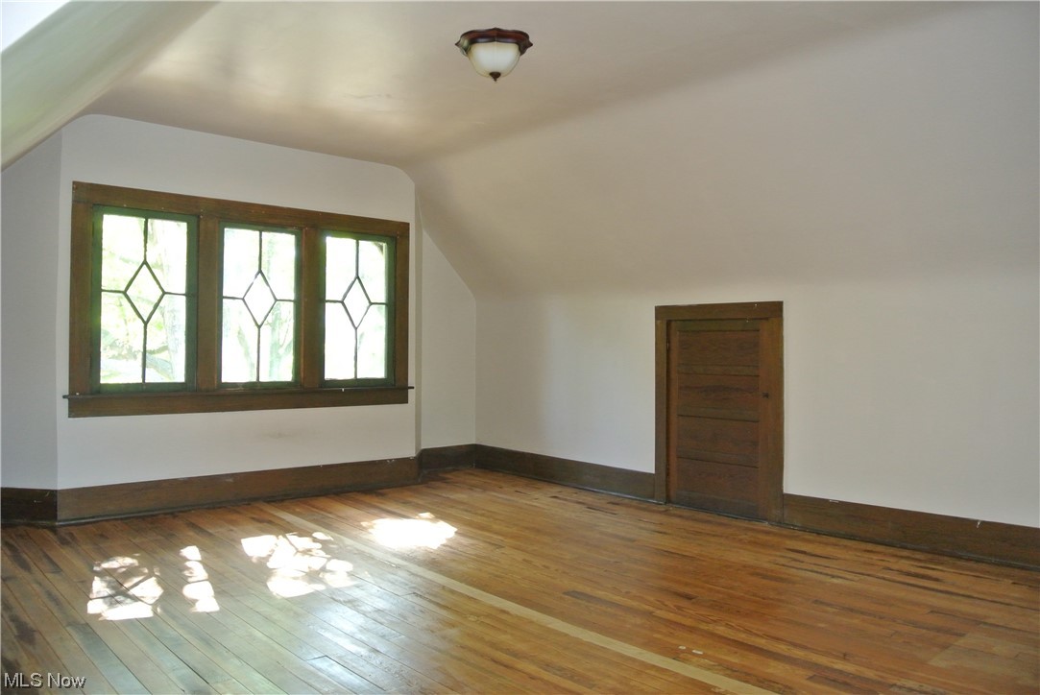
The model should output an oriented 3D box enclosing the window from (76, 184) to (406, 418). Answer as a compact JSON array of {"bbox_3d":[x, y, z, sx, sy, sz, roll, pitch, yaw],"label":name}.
[{"bbox_3d":[-1.769,-0.276,5.340,2.360,1.410,0.120,1,-1,-41],"label":"window"}]

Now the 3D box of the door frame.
[{"bbox_3d":[1.260,0.394,5.015,0.120,1.350,0.970,1,-1,-41],"label":"door frame"}]

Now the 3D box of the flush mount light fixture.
[{"bbox_3d":[-0.112,-1.284,3.499,0.358,0.180,0.358,0,-1,0],"label":"flush mount light fixture"}]

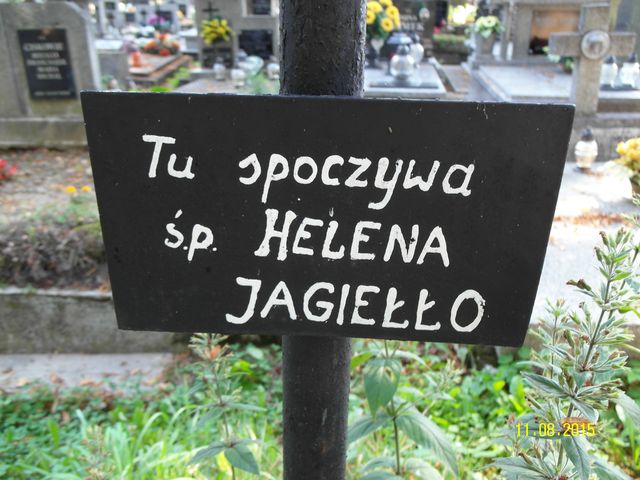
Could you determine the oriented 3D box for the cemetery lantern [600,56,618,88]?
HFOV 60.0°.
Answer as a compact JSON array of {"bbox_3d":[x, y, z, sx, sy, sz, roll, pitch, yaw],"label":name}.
[{"bbox_3d":[2.334,-1.353,4.465,0.115,0.250,0.115,0,22,0],"label":"cemetery lantern"}]

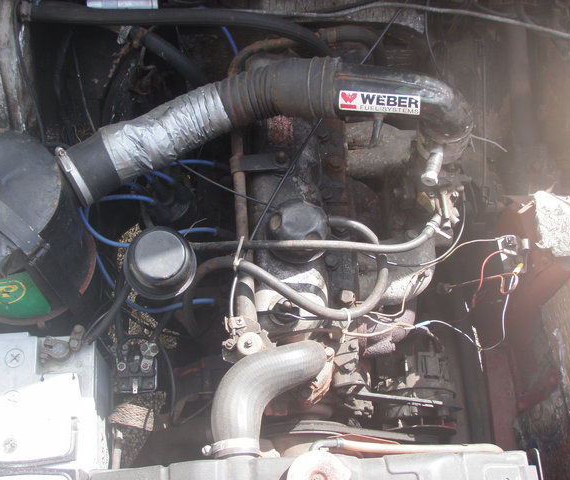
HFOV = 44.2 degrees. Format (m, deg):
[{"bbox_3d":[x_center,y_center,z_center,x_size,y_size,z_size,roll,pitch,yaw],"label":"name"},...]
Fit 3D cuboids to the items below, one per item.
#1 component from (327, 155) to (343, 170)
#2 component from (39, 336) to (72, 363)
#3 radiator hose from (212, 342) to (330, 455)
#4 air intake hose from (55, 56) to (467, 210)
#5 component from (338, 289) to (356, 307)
[{"bbox_3d":[0.074,-0.114,1.030,0.023,0.015,0.022,-2,67,-4],"label":"component"},{"bbox_3d":[-0.304,0.146,0.930,0.042,0.022,0.034,-2,67,-4],"label":"component"},{"bbox_3d":[-0.016,0.175,0.794,0.140,0.105,0.138,-2,67,-4],"label":"radiator hose"},{"bbox_3d":[-0.014,-0.139,0.822,0.492,0.115,0.124,-9,68,-7],"label":"air intake hose"},{"bbox_3d":[0.083,0.078,0.950,0.023,0.016,0.022,-2,67,-4],"label":"component"}]

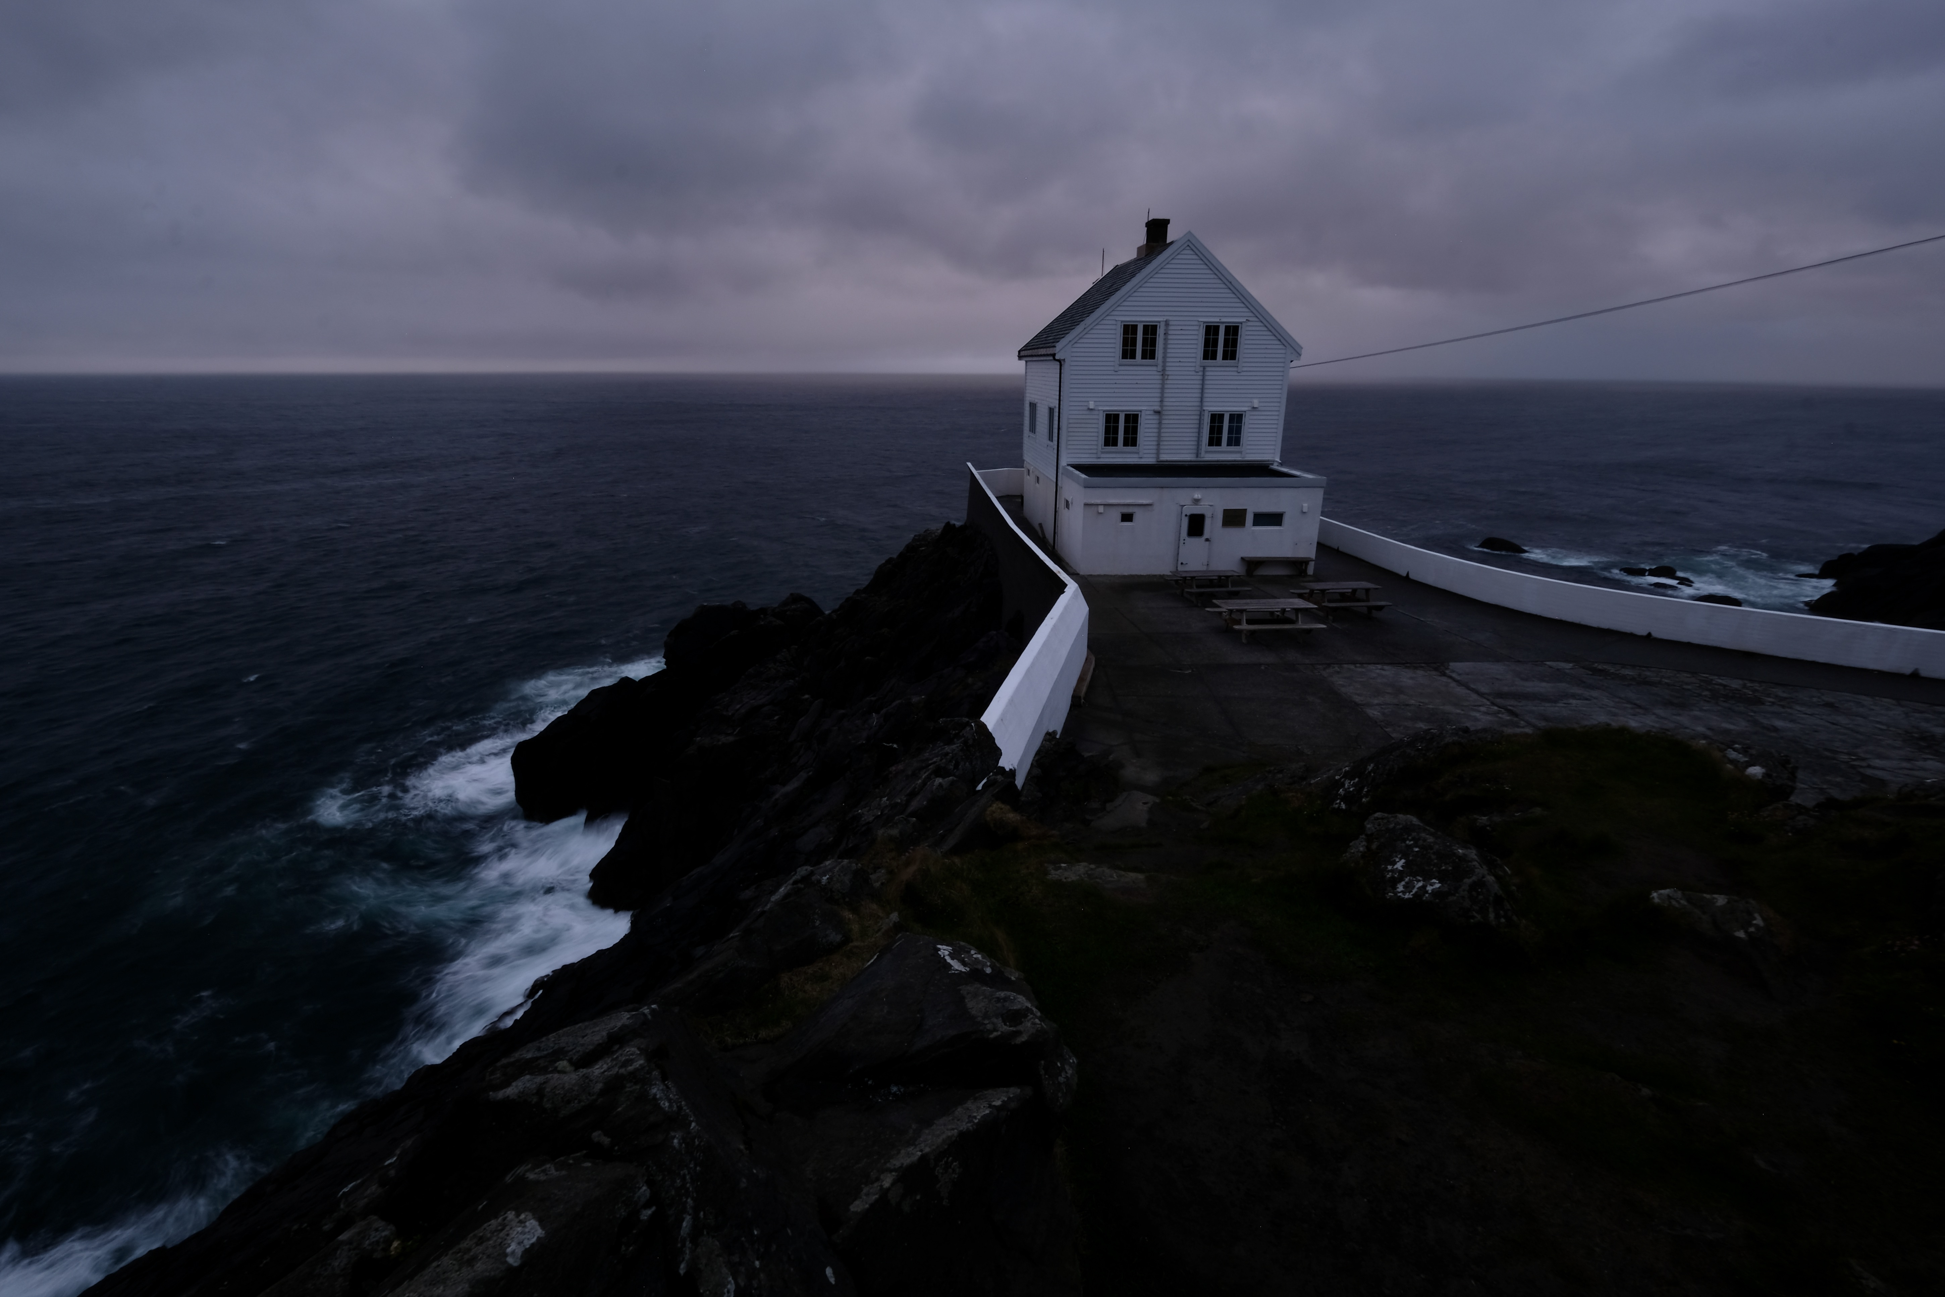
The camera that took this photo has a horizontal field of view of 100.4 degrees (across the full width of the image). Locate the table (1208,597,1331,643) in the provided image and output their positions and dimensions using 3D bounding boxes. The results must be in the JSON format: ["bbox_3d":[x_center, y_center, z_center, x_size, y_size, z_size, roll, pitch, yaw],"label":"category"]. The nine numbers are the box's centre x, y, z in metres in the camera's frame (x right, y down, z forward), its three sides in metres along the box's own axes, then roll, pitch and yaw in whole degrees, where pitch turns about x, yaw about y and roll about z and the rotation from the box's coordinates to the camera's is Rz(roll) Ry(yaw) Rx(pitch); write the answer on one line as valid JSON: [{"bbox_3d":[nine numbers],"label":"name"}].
[{"bbox_3d":[7.165,-0.732,19.951,2.340,0.720,1.650,-1,19,-3],"label":"table"}]

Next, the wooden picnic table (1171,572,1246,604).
[{"bbox_3d":[6.669,-1.805,23.117,1.980,0.720,1.620,-2,19,-6],"label":"wooden picnic table"}]

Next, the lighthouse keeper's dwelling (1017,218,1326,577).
[{"bbox_3d":[6.797,-9.645,29.829,8.520,11.280,12.300,-1,19,-5],"label":"lighthouse keeper's dwelling"}]

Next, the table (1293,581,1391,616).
[{"bbox_3d":[9.848,-1.321,21.753,1.980,0.720,1.620,-1,19,-5],"label":"table"}]

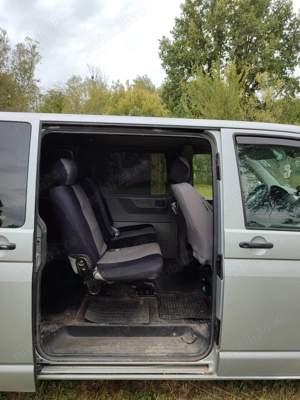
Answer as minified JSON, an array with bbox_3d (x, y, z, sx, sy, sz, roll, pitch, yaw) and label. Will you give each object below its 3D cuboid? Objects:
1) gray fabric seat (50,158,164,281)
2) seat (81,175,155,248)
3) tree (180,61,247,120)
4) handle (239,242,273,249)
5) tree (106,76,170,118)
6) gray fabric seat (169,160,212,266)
[{"bbox_3d":[-0.354,0.145,2.422,0.850,0.935,0.530,1,7,-1],"label":"gray fabric seat"},{"bbox_3d":[-0.370,0.104,3.011,0.840,0.880,0.530,1,7,-1],"label":"seat"},{"bbox_3d":[3.659,-4.306,17.610,4.112,8.007,3.701,2,7,0],"label":"tree"},{"bbox_3d":[0.642,0.279,1.771,0.202,0.035,0.050,1,7,-1],"label":"handle"},{"bbox_3d":[-0.935,-4.446,19.622,4.292,7.566,3.863,2,7,0],"label":"tree"},{"bbox_3d":[0.524,0.143,2.286,0.770,0.940,0.530,1,7,-1],"label":"gray fabric seat"}]

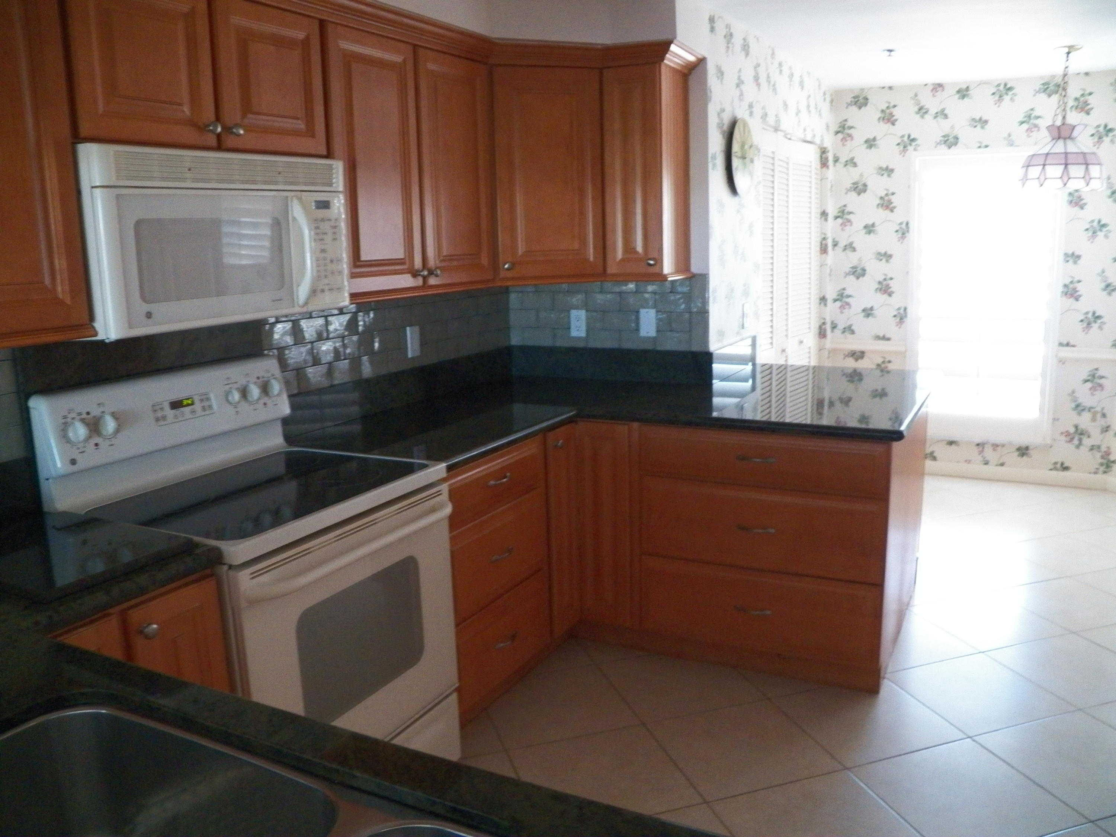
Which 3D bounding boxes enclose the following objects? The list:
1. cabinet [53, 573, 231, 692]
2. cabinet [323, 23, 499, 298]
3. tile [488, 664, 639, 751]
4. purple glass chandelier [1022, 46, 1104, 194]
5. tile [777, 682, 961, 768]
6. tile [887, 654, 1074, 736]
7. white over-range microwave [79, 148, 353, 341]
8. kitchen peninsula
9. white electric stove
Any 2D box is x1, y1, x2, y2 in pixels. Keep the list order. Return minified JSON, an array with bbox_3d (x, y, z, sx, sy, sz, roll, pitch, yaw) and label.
[{"bbox_3d":[-1.049,0.769,1.904,0.620,0.875,0.450,4,13,27],"label":"cabinet"},{"bbox_3d":[-0.579,-0.802,2.960,0.330,0.758,0.845,4,13,27],"label":"cabinet"},{"bbox_3d":[0.001,0.959,3.023,0.438,0.014,0.438,-6,12,-17],"label":"tile"},{"bbox_3d":[2.417,-1.426,4.305,0.396,0.649,0.396,4,13,27],"label":"purple glass chandelier"},{"bbox_3d":[0.969,0.956,2.871,0.438,0.014,0.438,-6,12,-17],"label":"tile"},{"bbox_3d":[1.386,0.915,3.000,0.438,0.014,0.438,-6,12,-17],"label":"tile"},{"bbox_3d":[-0.919,-0.447,2.275,0.395,0.408,0.766,4,13,27],"label":"white over-range microwave"},{"bbox_3d":[0.383,0.330,3.408,1.767,1.040,2.098,4,13,27],"label":"kitchen peninsula"},{"bbox_3d":[-0.744,0.492,2.390,0.675,1.205,0.765,4,13,27],"label":"white electric stove"}]

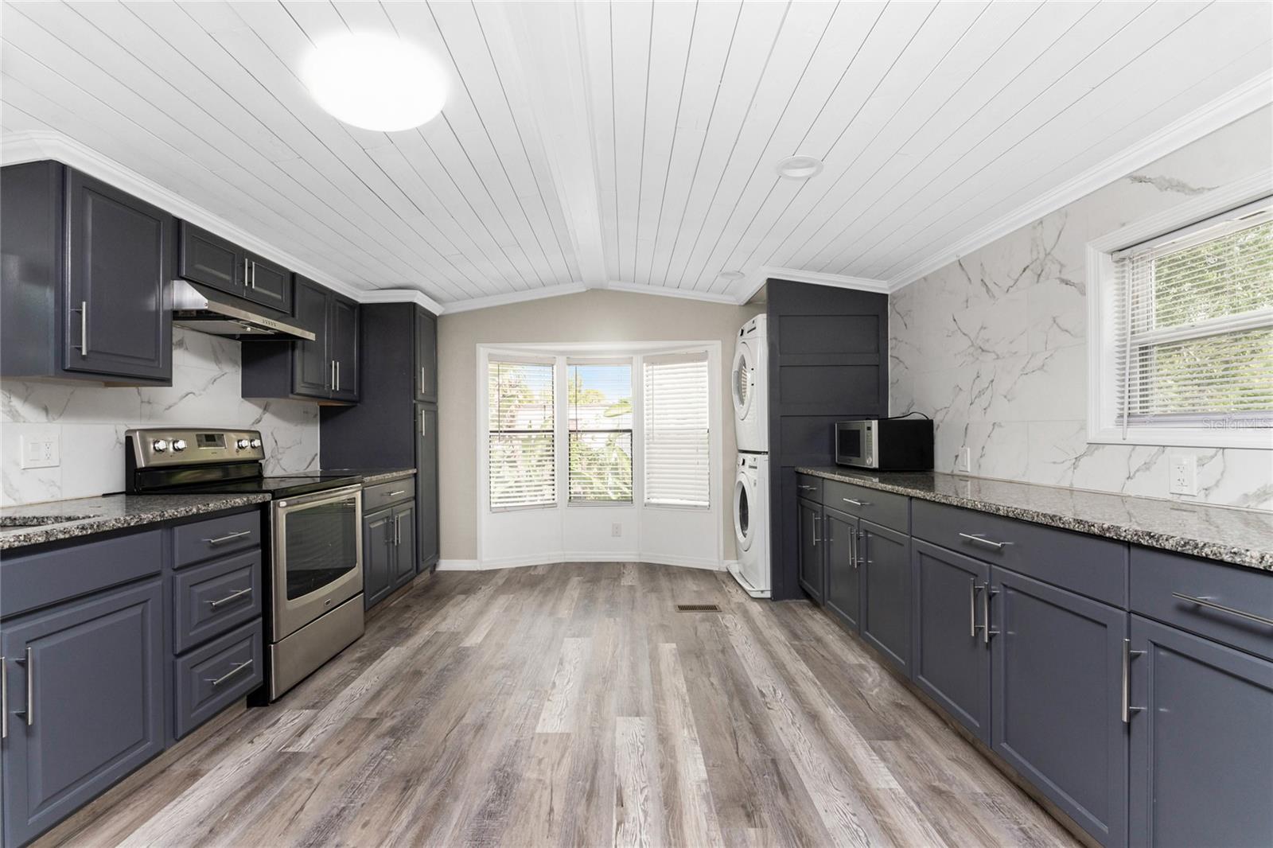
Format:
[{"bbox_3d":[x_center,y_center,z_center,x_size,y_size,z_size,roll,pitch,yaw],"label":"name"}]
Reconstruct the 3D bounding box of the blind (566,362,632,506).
[{"bbox_3d":[-0.332,0.074,4.524,0.601,1.340,0.050,0,-1,1],"label":"blind"}]

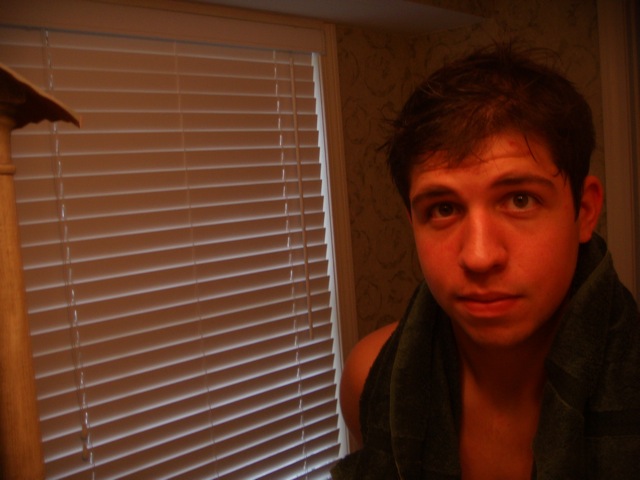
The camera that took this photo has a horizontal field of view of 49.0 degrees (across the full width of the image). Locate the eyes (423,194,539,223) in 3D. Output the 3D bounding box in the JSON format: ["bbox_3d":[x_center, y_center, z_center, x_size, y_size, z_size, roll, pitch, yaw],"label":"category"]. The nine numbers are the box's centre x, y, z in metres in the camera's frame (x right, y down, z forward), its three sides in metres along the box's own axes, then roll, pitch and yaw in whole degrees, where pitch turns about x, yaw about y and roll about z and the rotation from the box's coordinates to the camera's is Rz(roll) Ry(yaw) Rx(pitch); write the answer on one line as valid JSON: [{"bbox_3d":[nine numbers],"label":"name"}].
[{"bbox_3d":[0.136,-0.028,0.593,0.093,0.016,0.024,-5,2,21],"label":"eyes"}]

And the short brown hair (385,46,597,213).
[{"bbox_3d":[0.161,-0.084,0.675,0.188,0.185,0.212,-5,2,21],"label":"short brown hair"}]

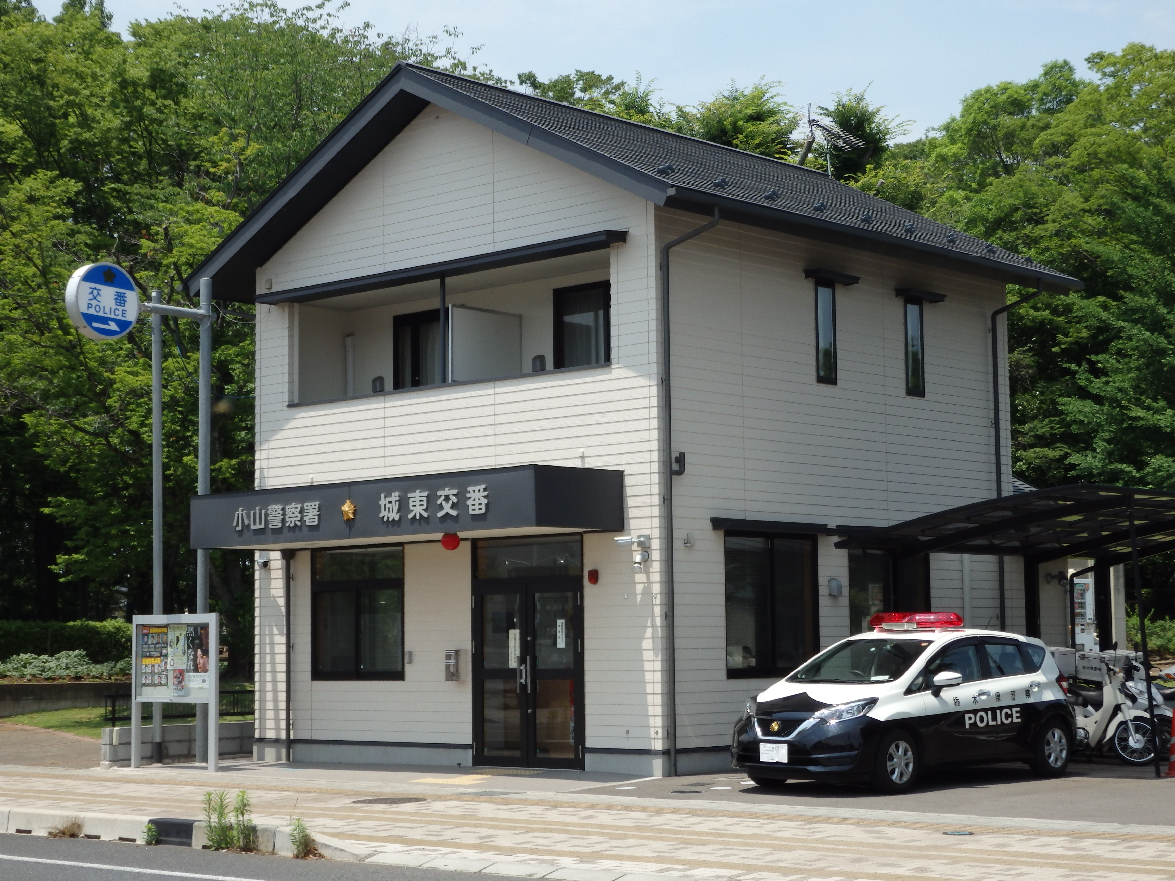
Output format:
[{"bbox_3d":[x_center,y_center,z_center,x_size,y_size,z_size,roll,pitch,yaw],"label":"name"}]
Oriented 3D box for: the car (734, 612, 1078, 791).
[{"bbox_3d":[3.081,2.485,19.683,1.740,1.650,4.100,-6,-8,44],"label":"car"}]

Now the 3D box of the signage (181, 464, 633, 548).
[{"bbox_3d":[-2.150,0.796,22.675,5.570,0.630,1.380,-6,-7,41],"label":"signage"}]

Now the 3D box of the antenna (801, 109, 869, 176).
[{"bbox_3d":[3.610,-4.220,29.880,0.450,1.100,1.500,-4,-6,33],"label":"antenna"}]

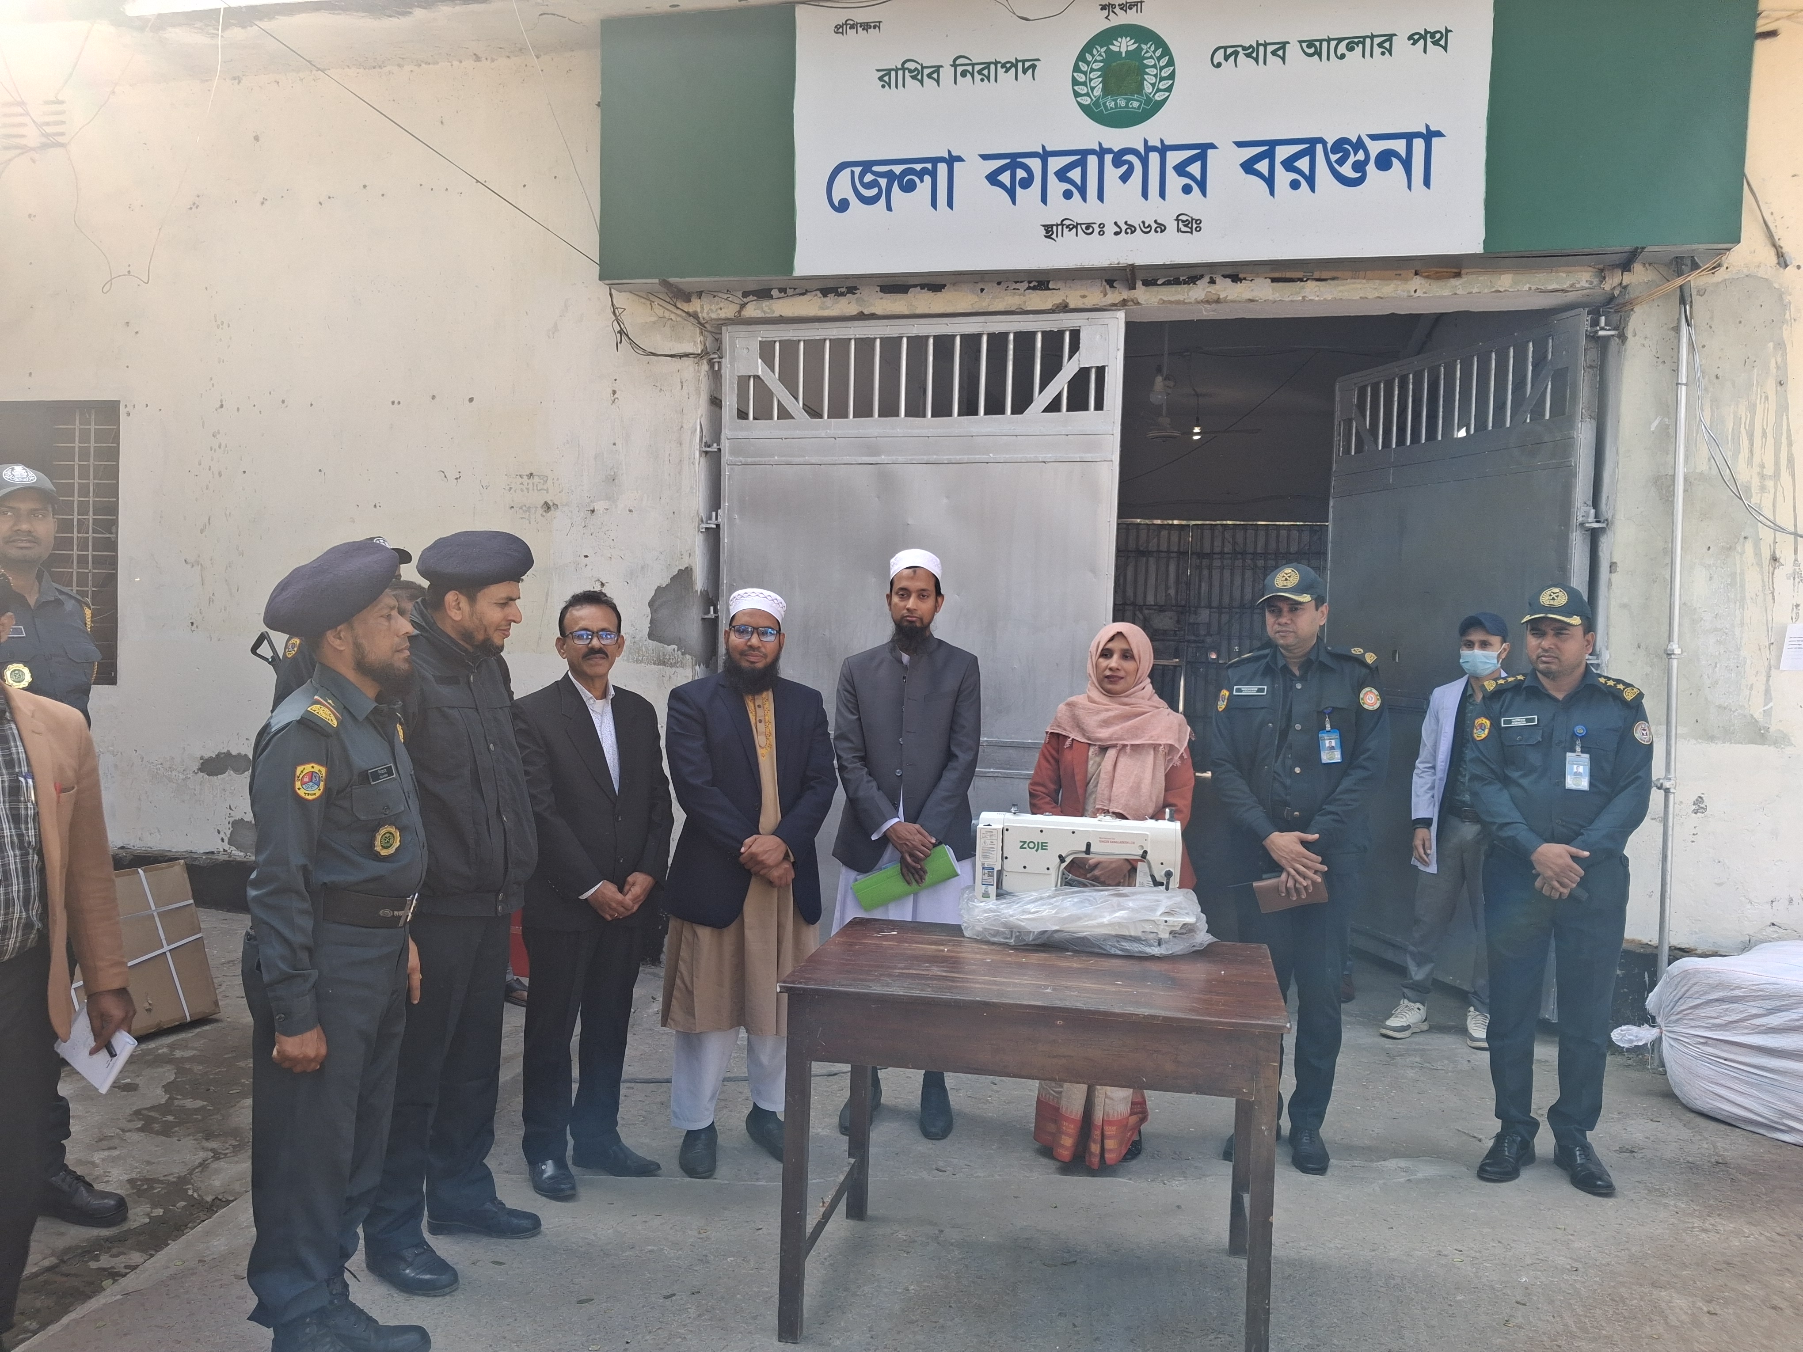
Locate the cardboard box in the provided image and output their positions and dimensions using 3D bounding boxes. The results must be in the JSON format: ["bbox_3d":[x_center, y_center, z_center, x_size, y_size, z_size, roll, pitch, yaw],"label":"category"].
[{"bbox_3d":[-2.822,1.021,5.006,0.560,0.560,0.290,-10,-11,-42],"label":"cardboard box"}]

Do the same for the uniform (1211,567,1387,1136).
[{"bbox_3d":[1.199,0.538,4.240,0.520,1.730,0.360,2,1,22],"label":"uniform"}]

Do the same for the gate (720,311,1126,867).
[{"bbox_3d":[0.025,-0.149,6.358,1.881,2.900,0.080,2,1,17],"label":"gate"}]

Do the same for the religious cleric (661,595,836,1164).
[{"bbox_3d":[-0.453,0.566,4.139,0.520,1.650,0.370,1,1,-13],"label":"religious cleric"}]

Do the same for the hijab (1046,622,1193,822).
[{"bbox_3d":[0.648,0.132,4.190,0.420,0.580,0.330,2,1,18],"label":"hijab"}]

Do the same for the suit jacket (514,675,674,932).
[{"bbox_3d":[-0.855,0.353,3.890,0.470,0.710,0.320,0,2,-40],"label":"suit jacket"}]

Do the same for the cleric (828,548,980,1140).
[{"bbox_3d":[0.007,0.502,4.419,0.490,1.790,0.360,2,1,-2],"label":"cleric"}]

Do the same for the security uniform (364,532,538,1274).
[{"bbox_3d":[-1.090,0.520,3.429,0.370,1.740,0.480,2,1,26],"label":"security uniform"}]

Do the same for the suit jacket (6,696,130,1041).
[{"bbox_3d":[-1.894,0.388,2.920,0.550,0.740,0.320,1,2,-28],"label":"suit jacket"}]

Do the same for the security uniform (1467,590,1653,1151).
[{"bbox_3d":[1.962,0.580,4.190,0.550,1.690,0.380,2,1,24],"label":"security uniform"}]

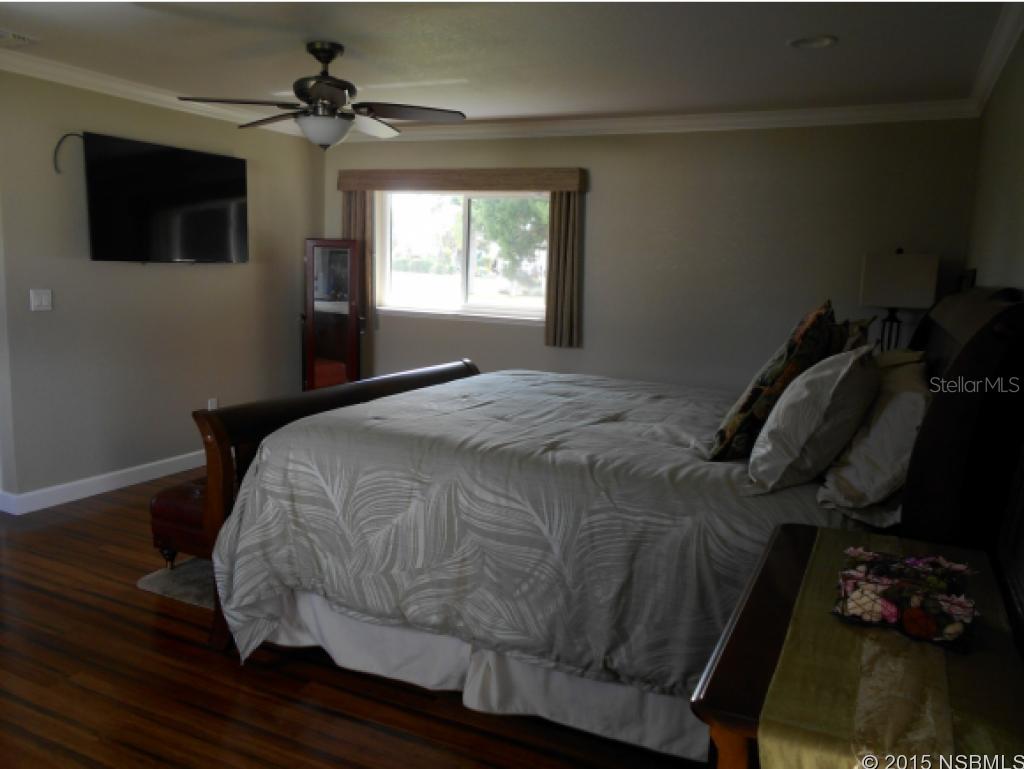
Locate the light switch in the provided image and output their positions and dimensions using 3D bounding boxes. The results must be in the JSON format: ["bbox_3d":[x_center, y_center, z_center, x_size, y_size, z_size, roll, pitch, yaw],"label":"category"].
[{"bbox_3d":[-2.592,-0.463,4.247,0.012,0.116,0.116,7,10,26],"label":"light switch"}]

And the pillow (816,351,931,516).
[{"bbox_3d":[1.126,0.100,2.326,0.200,0.450,0.700,22,17,23],"label":"pillow"}]

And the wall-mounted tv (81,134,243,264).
[{"bbox_3d":[-2.144,-1.132,4.867,0.060,0.700,1.210,7,10,26],"label":"wall-mounted tv"}]

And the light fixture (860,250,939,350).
[{"bbox_3d":[1.950,-0.289,3.943,0.330,0.790,0.330,7,10,26],"label":"light fixture"}]

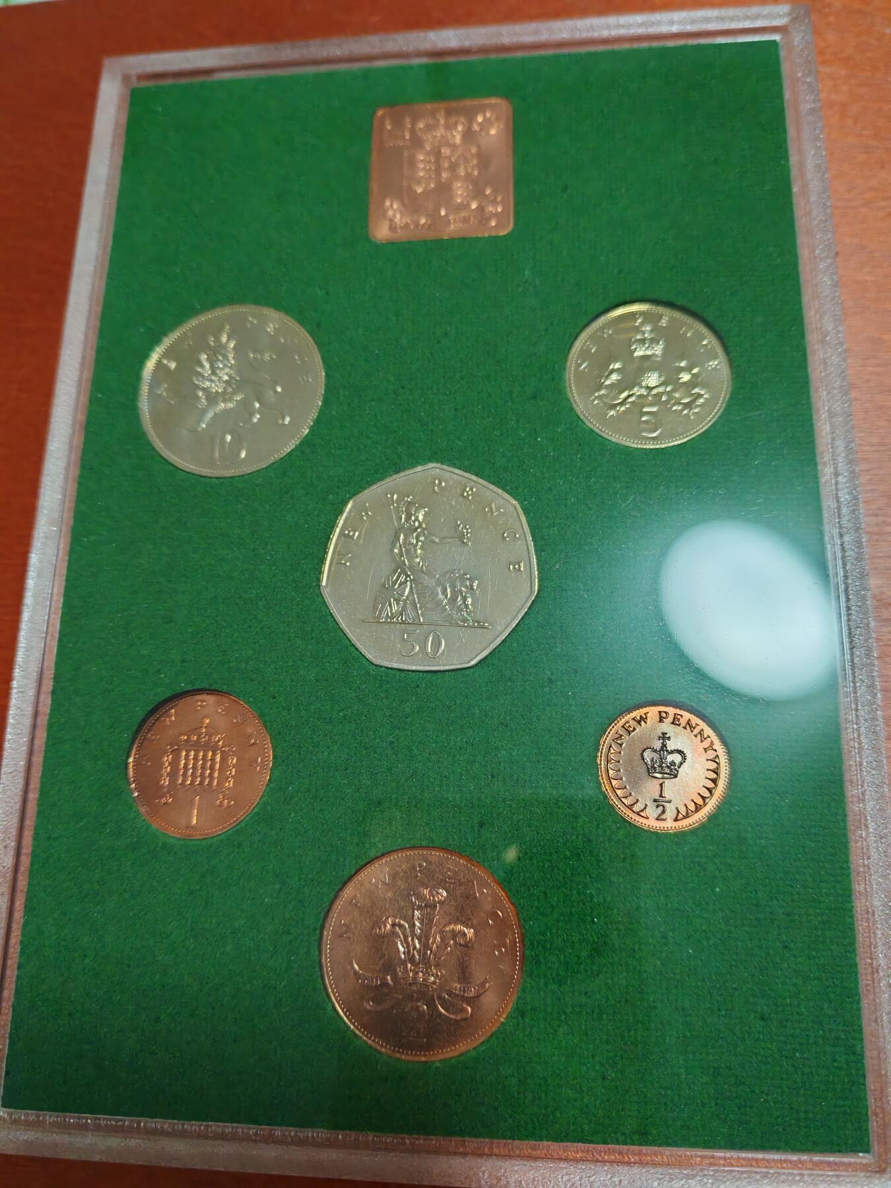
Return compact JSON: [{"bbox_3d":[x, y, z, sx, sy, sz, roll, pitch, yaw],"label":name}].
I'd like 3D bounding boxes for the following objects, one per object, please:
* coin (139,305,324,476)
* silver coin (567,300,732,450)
[{"bbox_3d":[-0.033,-0.031,0.142,0.029,0.002,0.029,-1,75,5],"label":"coin"},{"bbox_3d":[0.030,-0.032,0.137,0.024,0.002,0.024,-1,75,5],"label":"silver coin"}]

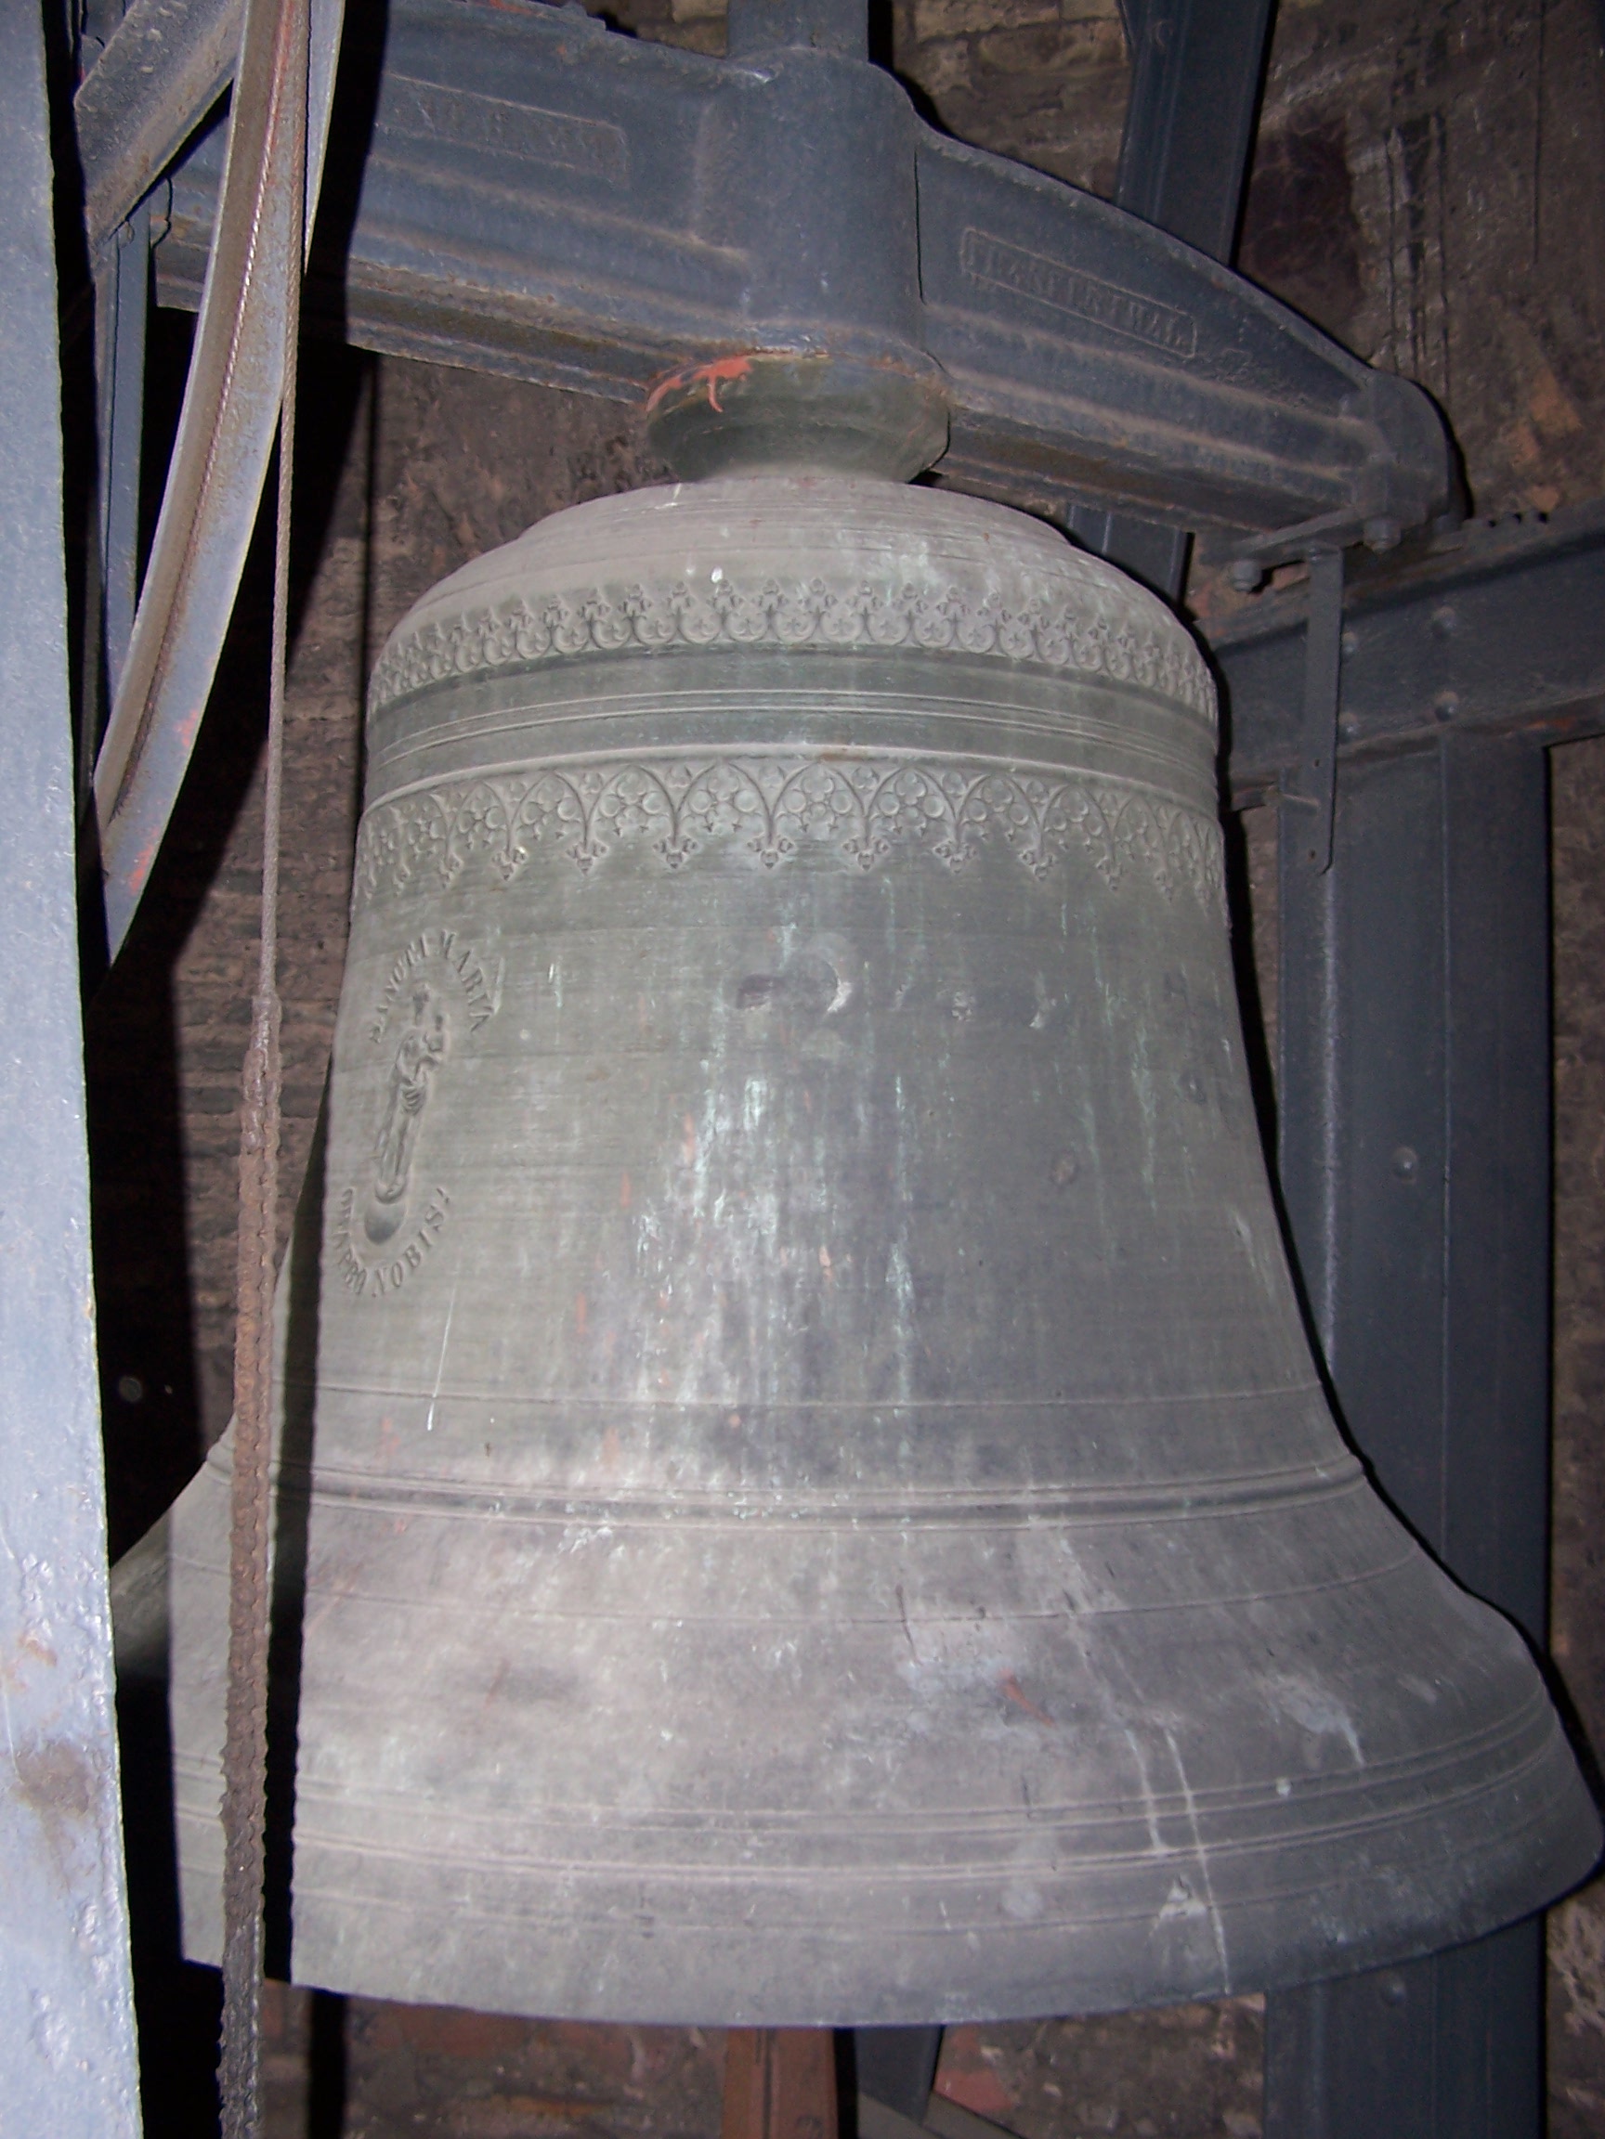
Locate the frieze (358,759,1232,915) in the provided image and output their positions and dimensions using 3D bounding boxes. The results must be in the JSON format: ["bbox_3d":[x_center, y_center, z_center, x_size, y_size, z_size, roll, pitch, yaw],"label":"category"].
[{"bbox_3d":[-0.010,-0.166,2.198,0.808,0.091,0.808,0,-5,0],"label":"frieze"}]

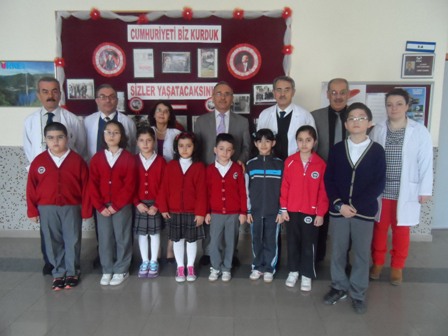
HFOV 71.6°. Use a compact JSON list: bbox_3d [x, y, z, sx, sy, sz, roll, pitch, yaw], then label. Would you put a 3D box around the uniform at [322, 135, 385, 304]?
[{"bbox_3d":[0.920,0.383,2.239,0.421,1.191,0.300,2,7,12],"label":"uniform"}]

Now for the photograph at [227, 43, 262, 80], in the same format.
[{"bbox_3d":[0.213,-1.125,3.302,0.372,0.372,0.015,1,8,2],"label":"photograph"}]

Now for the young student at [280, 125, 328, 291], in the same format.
[{"bbox_3d":[0.637,0.331,2.520,0.378,1.337,0.250,1,7,8],"label":"young student"}]

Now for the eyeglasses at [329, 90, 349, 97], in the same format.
[{"bbox_3d":[0.957,-0.620,2.605,0.148,0.046,0.130,1,7,7],"label":"eyeglasses"}]

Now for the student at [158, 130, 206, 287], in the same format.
[{"bbox_3d":[-0.365,0.332,2.703,0.421,1.274,0.250,-1,8,-8],"label":"student"}]

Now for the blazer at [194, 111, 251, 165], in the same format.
[{"bbox_3d":[-0.011,-0.154,2.780,0.500,0.720,0.270,0,6,0],"label":"blazer"}]

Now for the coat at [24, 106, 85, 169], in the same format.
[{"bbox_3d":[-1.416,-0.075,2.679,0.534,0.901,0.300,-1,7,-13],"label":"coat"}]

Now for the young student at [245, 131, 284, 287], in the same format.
[{"bbox_3d":[0.325,0.303,2.594,0.330,1.255,0.235,1,6,3],"label":"young student"}]

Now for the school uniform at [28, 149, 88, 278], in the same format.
[{"bbox_3d":[-1.374,0.406,2.607,0.464,1.108,0.290,-3,8,-24],"label":"school uniform"}]

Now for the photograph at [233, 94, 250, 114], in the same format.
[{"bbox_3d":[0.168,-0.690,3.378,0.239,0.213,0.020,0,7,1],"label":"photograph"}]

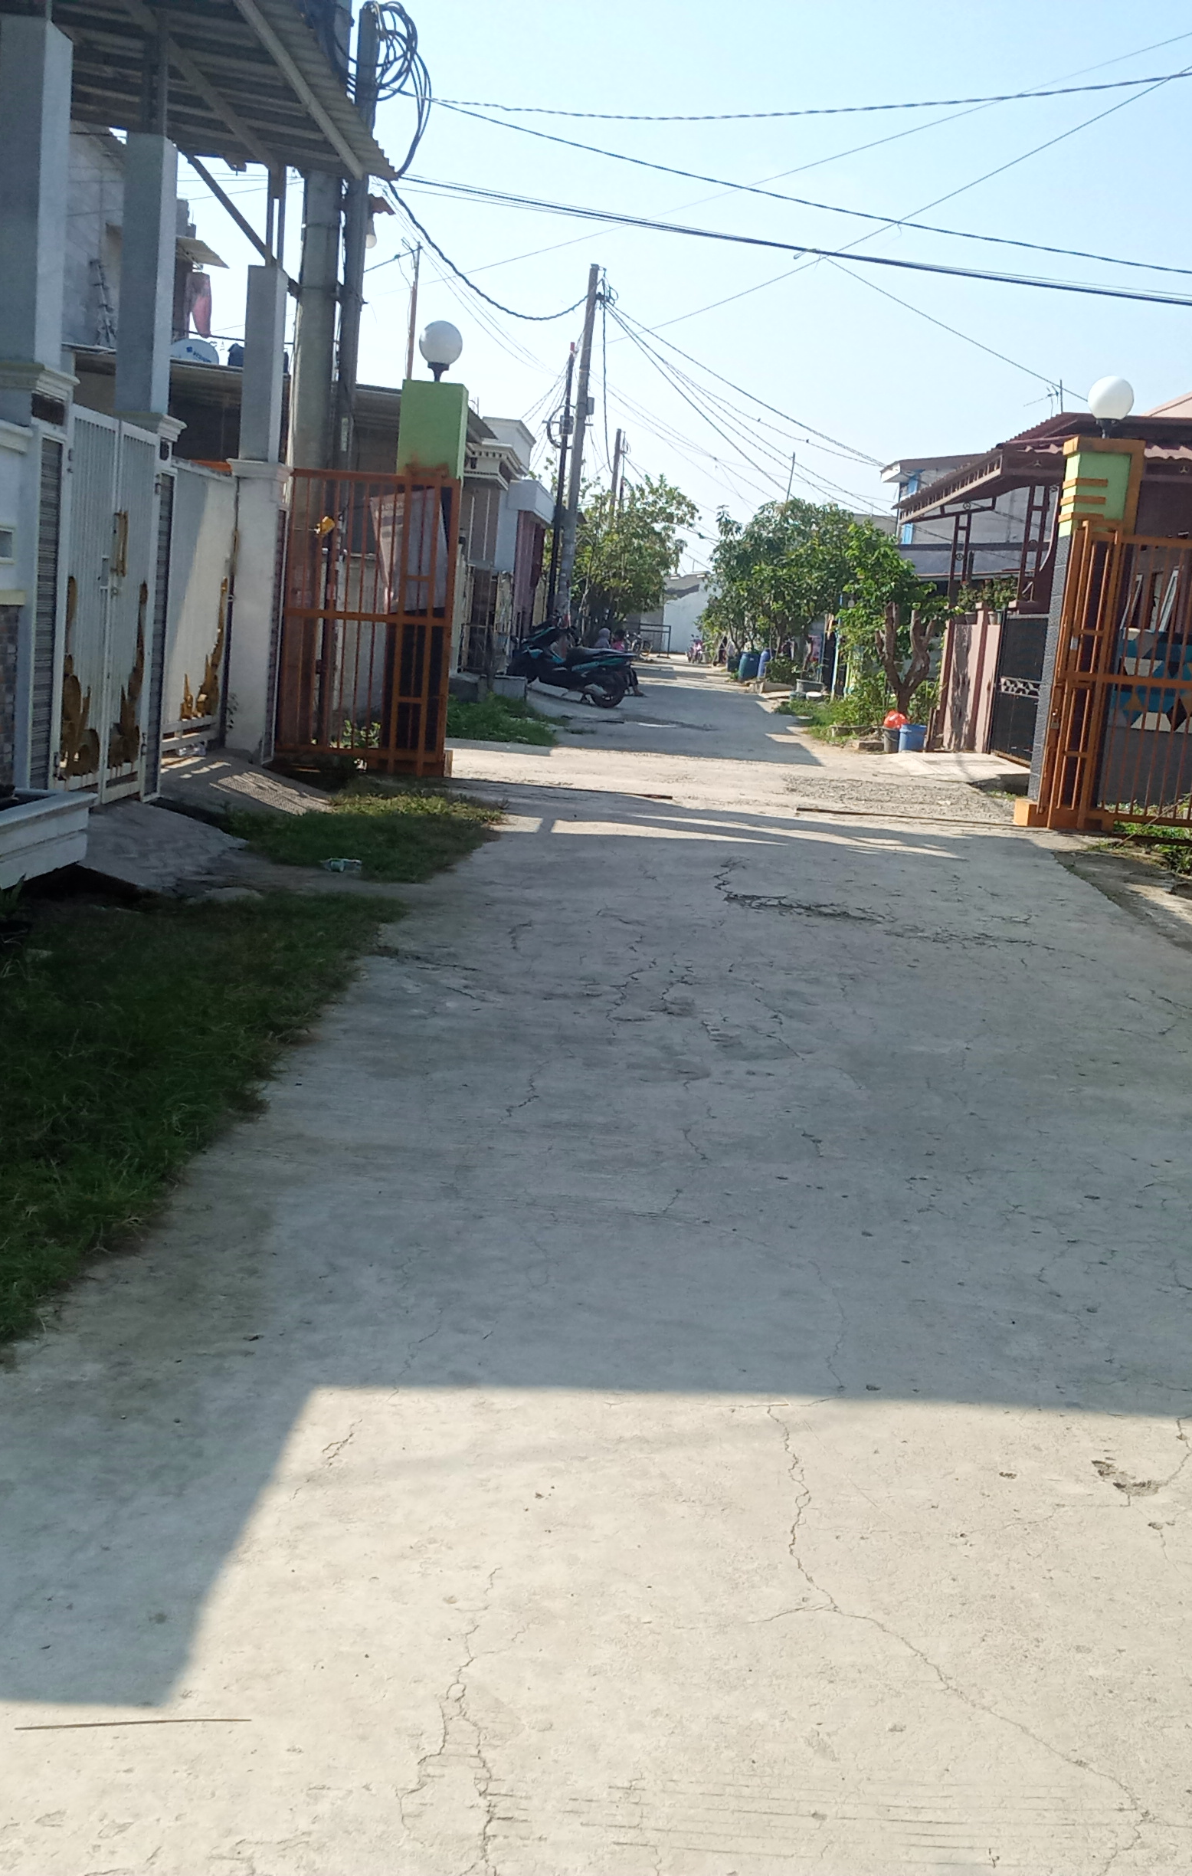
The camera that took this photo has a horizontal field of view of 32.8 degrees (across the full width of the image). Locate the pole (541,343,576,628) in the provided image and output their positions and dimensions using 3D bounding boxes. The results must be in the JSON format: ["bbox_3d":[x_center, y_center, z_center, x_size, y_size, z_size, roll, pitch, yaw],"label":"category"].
[{"bbox_3d":[-0.632,-7.174,34.613,0.130,5.830,0.130,5,9,1],"label":"pole"}]

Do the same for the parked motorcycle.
[{"bbox_3d":[-0.365,-4.061,30.247,1.900,1.130,0.720,12,10,10],"label":"parked motorcycle"}]

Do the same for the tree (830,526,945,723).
[{"bbox_3d":[4.016,-4.312,27.815,1.500,2.680,1.500,5,9,1],"label":"tree"}]

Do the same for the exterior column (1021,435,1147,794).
[{"bbox_3d":[3.904,-2.452,16.315,0.580,3.050,0.560,5,9,1],"label":"exterior column"}]

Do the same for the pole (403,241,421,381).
[{"bbox_3d":[-2.467,-5.781,25.442,0.090,5.690,0.090,5,9,1],"label":"pole"}]

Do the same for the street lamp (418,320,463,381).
[{"bbox_3d":[-1.220,-4.647,15.984,0.355,0.490,0.355,5,9,1],"label":"street lamp"}]

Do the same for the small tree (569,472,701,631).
[{"bbox_3d":[0.716,-7.540,42.334,2.600,4.130,2.600,5,9,1],"label":"small tree"}]

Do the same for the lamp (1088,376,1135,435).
[{"bbox_3d":[4.059,-4.206,15.980,0.365,0.480,0.365,5,9,1],"label":"lamp"}]

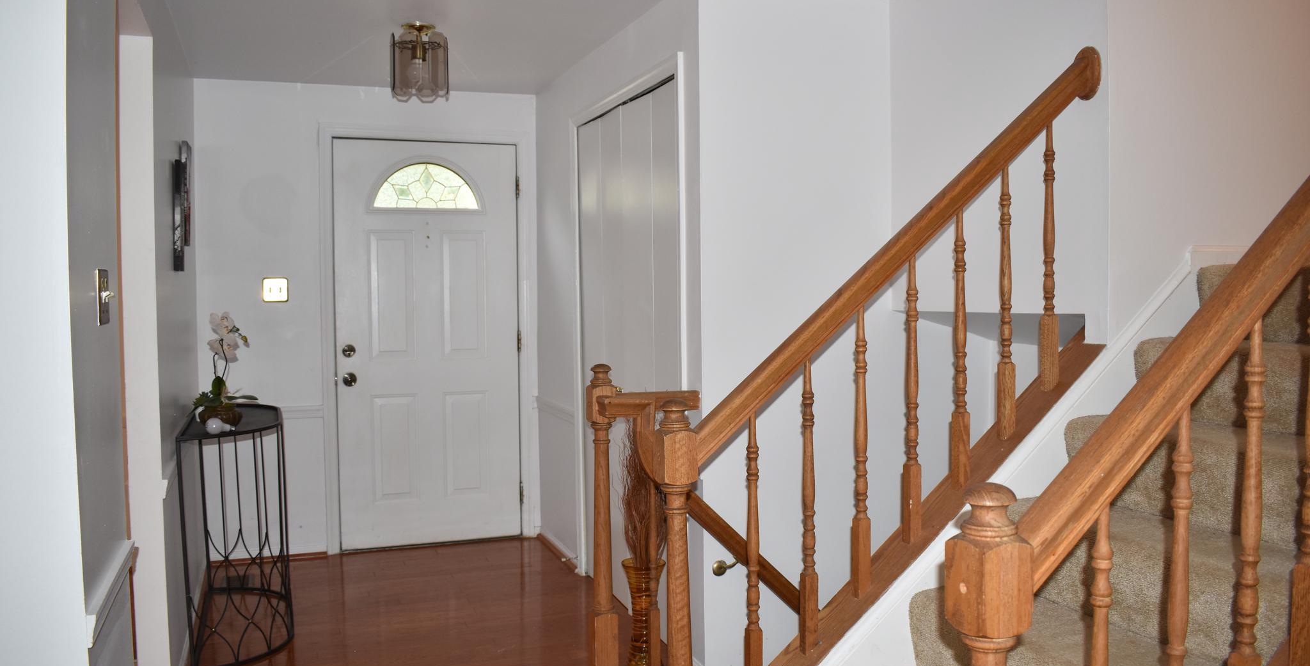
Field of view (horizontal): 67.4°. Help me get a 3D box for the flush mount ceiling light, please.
[{"bbox_3d":[-0.882,-1.010,3.676,0.220,0.285,0.220,-1,3,-21],"label":"flush mount ceiling light"}]

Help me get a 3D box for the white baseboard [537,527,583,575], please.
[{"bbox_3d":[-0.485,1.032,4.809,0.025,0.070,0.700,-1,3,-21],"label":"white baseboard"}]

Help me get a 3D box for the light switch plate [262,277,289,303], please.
[{"bbox_3d":[-1.783,-0.203,4.620,0.118,0.117,0.010,-1,3,-21],"label":"light switch plate"}]

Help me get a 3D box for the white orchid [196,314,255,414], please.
[{"bbox_3d":[-1.549,0.106,3.536,0.210,0.370,0.200,-1,3,-21],"label":"white orchid"}]

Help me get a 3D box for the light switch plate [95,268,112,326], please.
[{"bbox_3d":[-1.124,-0.073,2.005,0.012,0.116,0.120,-1,3,-21],"label":"light switch plate"}]

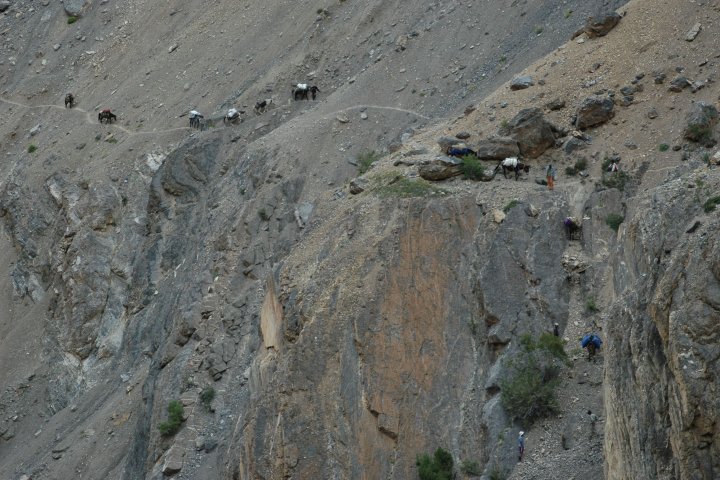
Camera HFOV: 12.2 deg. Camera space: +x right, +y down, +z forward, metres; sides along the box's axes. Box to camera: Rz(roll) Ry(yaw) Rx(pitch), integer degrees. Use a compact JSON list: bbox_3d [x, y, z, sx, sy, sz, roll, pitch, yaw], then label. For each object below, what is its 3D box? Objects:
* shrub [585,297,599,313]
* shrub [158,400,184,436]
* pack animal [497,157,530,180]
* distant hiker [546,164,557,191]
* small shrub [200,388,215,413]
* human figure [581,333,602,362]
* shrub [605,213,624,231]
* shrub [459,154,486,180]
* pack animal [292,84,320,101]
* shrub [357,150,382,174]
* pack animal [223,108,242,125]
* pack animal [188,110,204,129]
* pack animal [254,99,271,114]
[{"bbox_3d":[15.021,4.185,218.000,0.850,1.000,0.800,0,0,0],"label":"shrub"},{"bbox_3d":[-15.429,14.611,275.000,2.100,2.800,2.000,0,0,0],"label":"shrub"},{"bbox_3d":[10.473,-4.797,227.000,2.050,1.550,0.850,0,0,18],"label":"pack animal"},{"bbox_3d":[12.939,-4.203,227.000,0.600,1.680,0.400,0,0,9],"label":"distant hiker"},{"bbox_3d":[-12.256,12.818,270.000,1.100,1.900,1.100,0,0,0],"label":"small shrub"},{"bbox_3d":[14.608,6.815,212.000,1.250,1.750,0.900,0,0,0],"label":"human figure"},{"bbox_3d":[17.120,-1.177,226.000,1.300,1.300,1.200,0,0,0],"label":"shrub"},{"bbox_3d":[7.669,-4.899,227.000,1.850,1.750,1.700,0,0,0],"label":"shrub"},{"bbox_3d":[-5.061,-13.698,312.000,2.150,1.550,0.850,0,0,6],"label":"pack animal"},{"bbox_3d":[0.673,-5.490,238.000,1.800,1.700,1.600,0,0,0],"label":"shrub"},{"bbox_3d":[-12.220,-11.789,322.000,1.850,1.550,0.800,0,0,0],"label":"pack animal"},{"bbox_3d":[-15.475,-11.358,318.000,1.700,1.700,0.850,0,0,30],"label":"pack animal"},{"bbox_3d":[-9.470,-12.984,328.000,1.700,1.500,0.750,0,0,0],"label":"pack animal"}]

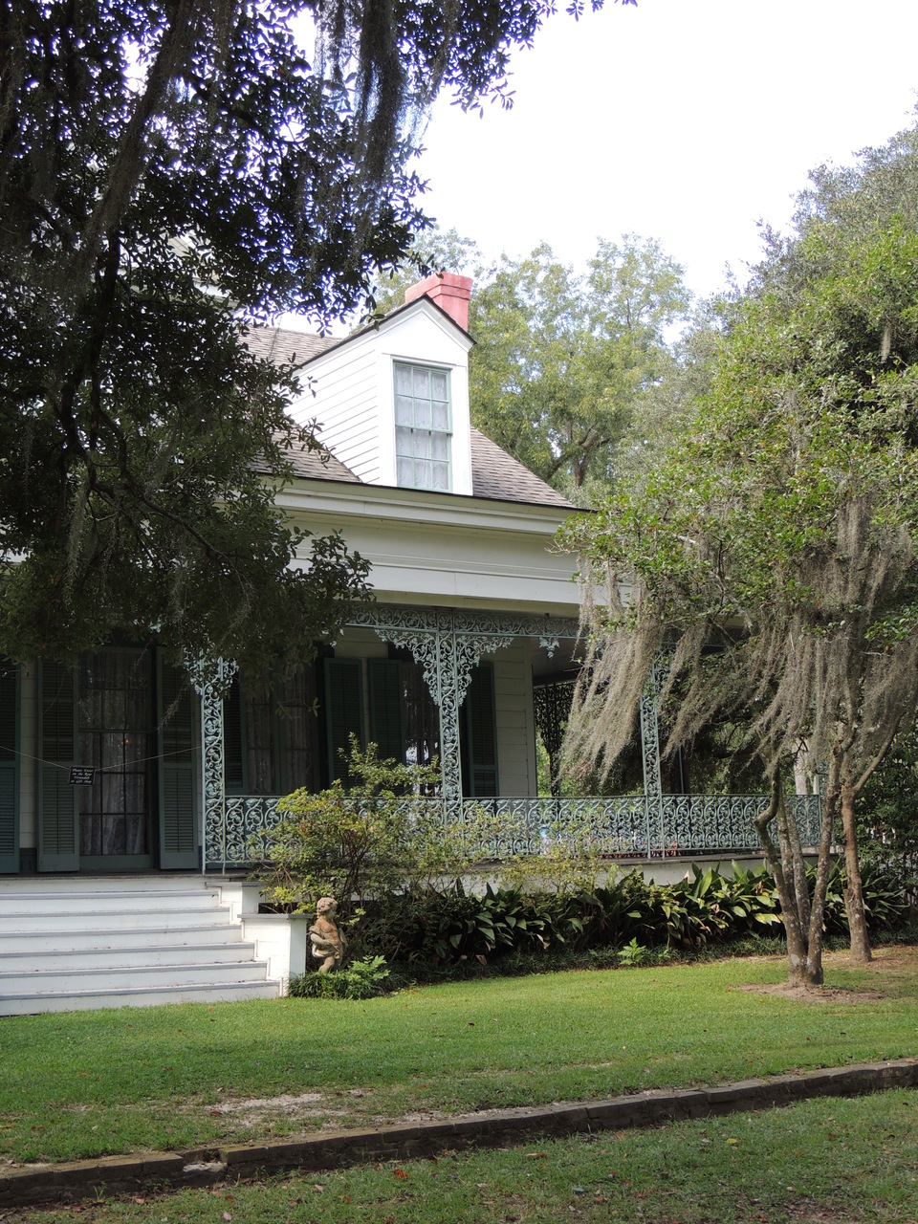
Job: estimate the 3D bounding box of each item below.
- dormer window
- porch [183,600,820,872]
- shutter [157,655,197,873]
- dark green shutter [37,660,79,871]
[{"bbox_3d":[-0.466,-2.477,22.485,0.958,1.803,0.128,4,-11,-33],"label":"dormer window"},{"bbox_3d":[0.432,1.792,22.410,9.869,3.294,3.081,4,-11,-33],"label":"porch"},{"bbox_3d":[-3.612,1.897,21.483,0.526,2.806,0.051,4,-11,-33],"label":"shutter"},{"bbox_3d":[-4.948,1.798,20.611,0.523,2.802,0.051,4,-11,-33],"label":"dark green shutter"}]

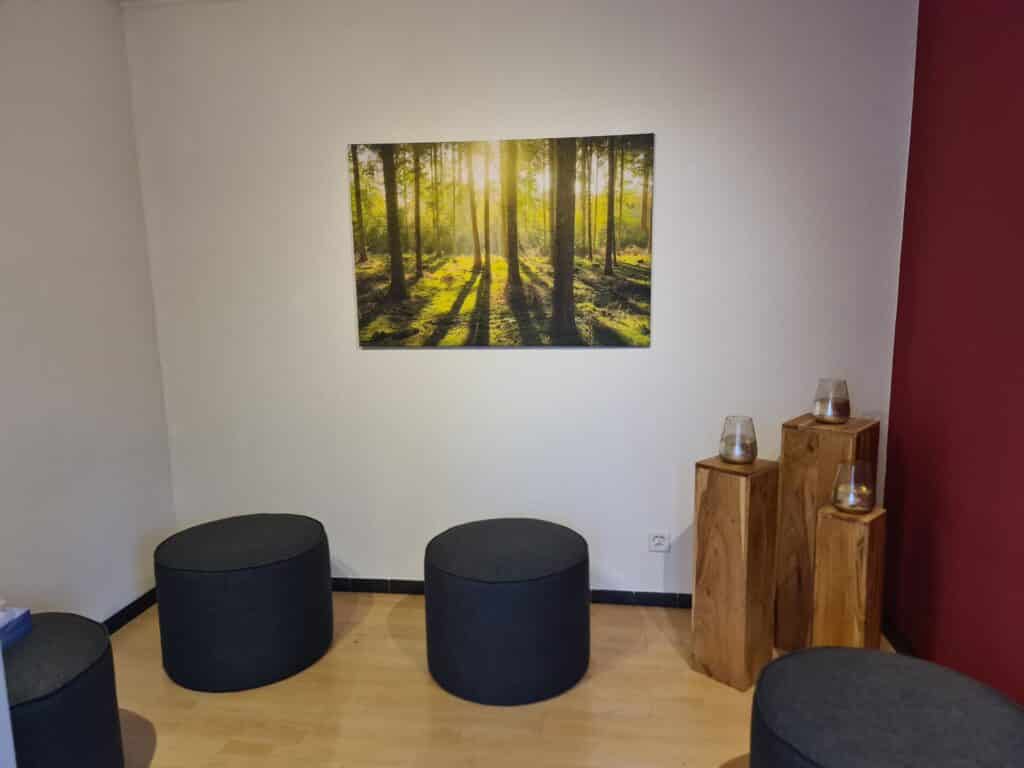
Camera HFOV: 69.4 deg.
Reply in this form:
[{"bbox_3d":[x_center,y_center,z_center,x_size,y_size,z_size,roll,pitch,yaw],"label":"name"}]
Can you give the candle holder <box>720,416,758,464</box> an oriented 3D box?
[{"bbox_3d":[0.790,0.194,2.577,0.128,0.153,0.128,0,10,8],"label":"candle holder"}]

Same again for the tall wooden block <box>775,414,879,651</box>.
[{"bbox_3d":[1.153,0.567,2.717,0.245,0.867,0.242,7,13,40],"label":"tall wooden block"}]

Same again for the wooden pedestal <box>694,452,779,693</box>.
[{"bbox_3d":[0.793,0.647,2.630,0.210,0.757,0.230,8,14,43],"label":"wooden pedestal"}]

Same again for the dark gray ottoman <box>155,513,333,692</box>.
[{"bbox_3d":[-1.015,0.810,2.846,0.605,0.439,0.605,-1,10,0],"label":"dark gray ottoman"}]

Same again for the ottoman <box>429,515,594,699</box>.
[{"bbox_3d":[-0.011,0.810,2.732,0.600,0.437,0.600,-1,10,0],"label":"ottoman"}]

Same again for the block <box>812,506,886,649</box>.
[{"bbox_3d":[1.126,0.731,2.478,0.150,0.630,0.150,8,13,41],"label":"block"}]

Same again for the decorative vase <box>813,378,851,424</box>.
[{"bbox_3d":[1.149,0.062,2.655,0.124,0.151,0.124,0,10,8],"label":"decorative vase"}]

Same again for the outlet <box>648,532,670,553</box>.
[{"bbox_3d":[0.615,0.660,3.076,0.085,0.085,0.014,0,10,8],"label":"outlet"}]

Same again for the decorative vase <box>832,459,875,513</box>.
[{"bbox_3d":[1.131,0.341,2.442,0.127,0.150,0.127,0,10,8],"label":"decorative vase"}]

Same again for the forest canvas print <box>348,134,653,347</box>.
[{"bbox_3d":[-0.047,-0.551,2.951,1.200,0.805,0.023,0,10,8],"label":"forest canvas print"}]

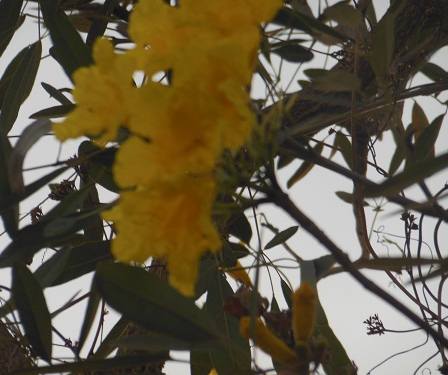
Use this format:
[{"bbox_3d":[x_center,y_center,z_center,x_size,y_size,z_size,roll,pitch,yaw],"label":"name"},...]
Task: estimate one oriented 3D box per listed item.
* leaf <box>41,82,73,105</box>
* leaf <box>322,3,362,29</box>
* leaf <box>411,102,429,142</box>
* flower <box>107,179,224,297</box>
[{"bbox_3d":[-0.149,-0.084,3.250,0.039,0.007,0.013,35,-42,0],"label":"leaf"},{"bbox_3d":[0.093,-0.133,2.800,0.036,0.012,0.026,-25,-59,12],"label":"leaf"},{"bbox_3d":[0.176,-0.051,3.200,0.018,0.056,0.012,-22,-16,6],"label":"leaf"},{"bbox_3d":[-0.040,0.032,2.360,0.070,0.058,0.073,-19,-77,35],"label":"flower"}]

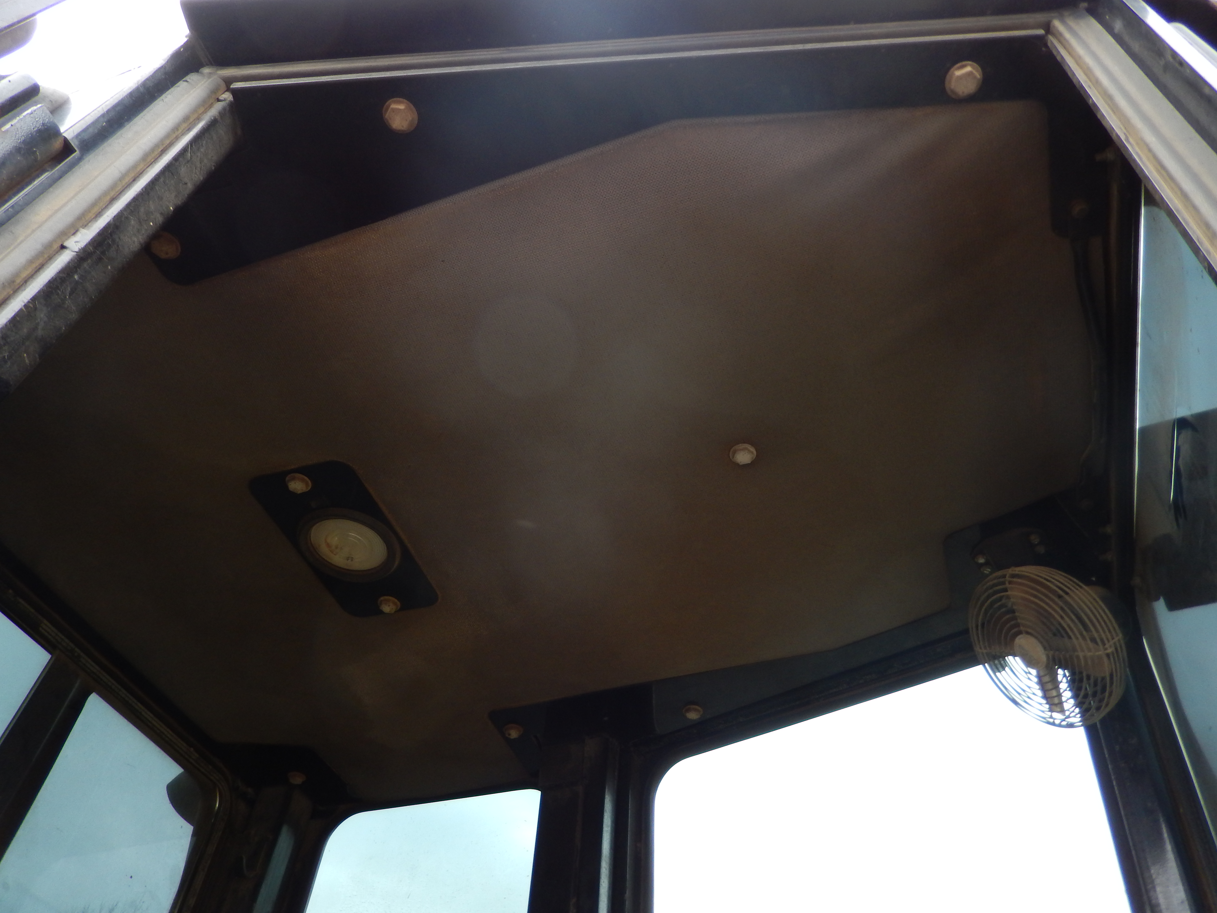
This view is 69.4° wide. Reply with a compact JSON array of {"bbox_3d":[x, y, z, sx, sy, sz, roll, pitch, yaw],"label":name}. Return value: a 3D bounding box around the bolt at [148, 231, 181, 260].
[{"bbox_3d":[-0.438,-0.207,0.868,0.030,0.010,0.030,5,-50,0],"label":"bolt"}]

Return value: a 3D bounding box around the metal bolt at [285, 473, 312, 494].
[{"bbox_3d":[-0.376,0.033,1.064,0.030,0.010,0.030,5,-50,0],"label":"metal bolt"}]

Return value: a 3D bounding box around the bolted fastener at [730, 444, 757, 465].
[{"bbox_3d":[0.152,-0.001,0.995,0.030,0.010,0.030,5,-50,0],"label":"bolted fastener"}]

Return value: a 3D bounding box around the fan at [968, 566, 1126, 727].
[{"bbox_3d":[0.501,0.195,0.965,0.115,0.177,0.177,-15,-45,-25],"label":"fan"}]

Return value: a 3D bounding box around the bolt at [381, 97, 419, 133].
[{"bbox_3d":[-0.183,-0.298,0.772,0.030,0.010,0.030,5,-50,0],"label":"bolt"}]

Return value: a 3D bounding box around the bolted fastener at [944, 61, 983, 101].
[{"bbox_3d":[0.294,-0.310,0.726,0.030,0.010,0.030,5,-50,0],"label":"bolted fastener"}]

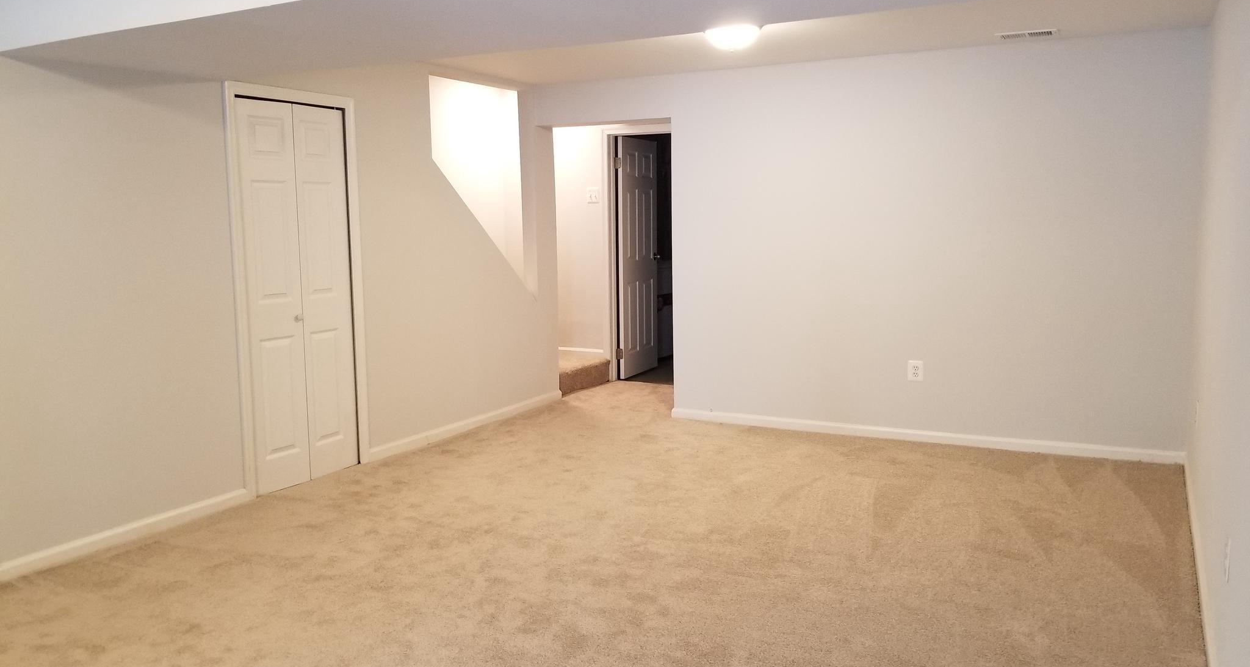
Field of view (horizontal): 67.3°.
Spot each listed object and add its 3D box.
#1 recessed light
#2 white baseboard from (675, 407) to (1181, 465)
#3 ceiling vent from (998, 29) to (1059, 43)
[{"bbox_3d":[0.559,-1.522,4.865,0.300,0.120,0.300,0,7,0],"label":"recessed light"},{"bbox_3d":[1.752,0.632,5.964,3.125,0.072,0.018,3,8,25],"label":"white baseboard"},{"bbox_3d":[2.195,-1.625,5.128,0.305,0.015,0.200,3,8,27],"label":"ceiling vent"}]

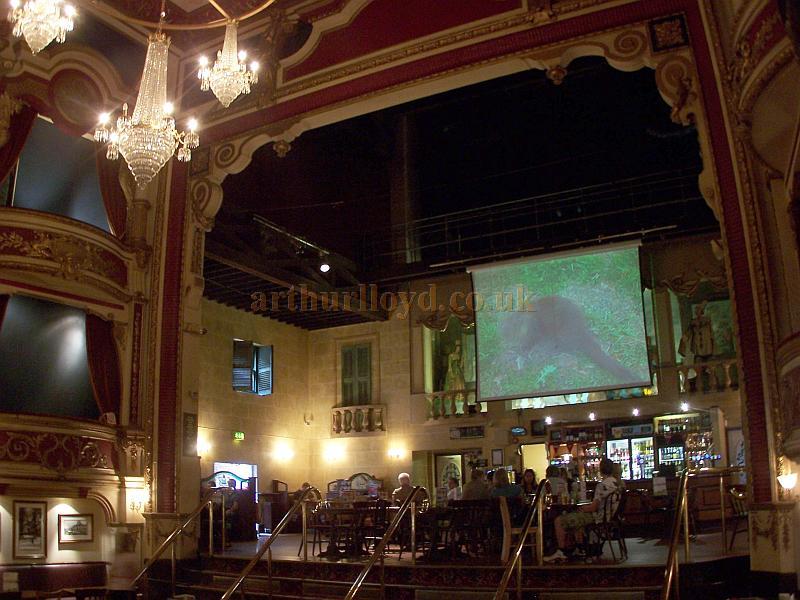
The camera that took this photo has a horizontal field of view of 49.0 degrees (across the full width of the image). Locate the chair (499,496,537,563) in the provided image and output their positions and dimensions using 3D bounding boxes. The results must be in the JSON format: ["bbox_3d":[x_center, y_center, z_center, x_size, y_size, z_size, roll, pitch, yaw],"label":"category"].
[{"bbox_3d":[1.626,3.090,11.800,0.530,0.870,0.440,-1,-13,-1],"label":"chair"}]

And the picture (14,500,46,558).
[{"bbox_3d":[-5.346,3.326,12.700,0.040,0.800,0.540,-10,-16,34],"label":"picture"}]

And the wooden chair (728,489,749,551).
[{"bbox_3d":[5.184,3.274,13.100,0.480,0.900,0.430,2,-14,-14],"label":"wooden chair"}]

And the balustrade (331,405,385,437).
[{"bbox_3d":[-1.115,3.252,23.600,1.650,0.800,0.250,-8,-15,25],"label":"balustrade"}]

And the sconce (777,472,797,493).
[{"bbox_3d":[4.313,2.042,9.800,0.130,0.220,0.210,5,-15,-24],"label":"sconce"}]

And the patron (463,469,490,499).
[{"bbox_3d":[1.240,3.232,13.413,0.480,1.280,0.750,-6,-15,19],"label":"patron"}]

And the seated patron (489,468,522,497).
[{"bbox_3d":[1.550,3.001,12.318,0.460,1.240,0.750,-6,-15,19],"label":"seated patron"}]

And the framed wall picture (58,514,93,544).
[{"bbox_3d":[-4.917,3.471,13.300,0.040,0.420,0.570,-10,-16,34],"label":"framed wall picture"}]

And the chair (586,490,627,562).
[{"bbox_3d":[2.788,3.030,11.800,0.500,0.910,0.440,-8,-15,28],"label":"chair"}]

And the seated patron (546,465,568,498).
[{"bbox_3d":[2.344,3.045,12.781,0.460,1.270,0.750,-8,-15,25],"label":"seated patron"}]

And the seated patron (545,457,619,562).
[{"bbox_3d":[2.307,2.648,11.100,0.800,1.280,0.480,-8,-15,25],"label":"seated patron"}]

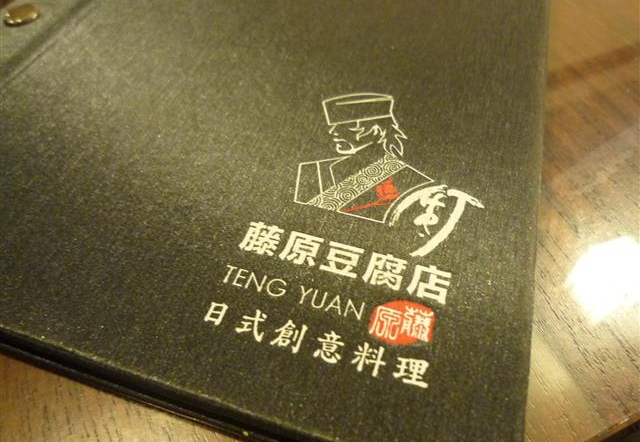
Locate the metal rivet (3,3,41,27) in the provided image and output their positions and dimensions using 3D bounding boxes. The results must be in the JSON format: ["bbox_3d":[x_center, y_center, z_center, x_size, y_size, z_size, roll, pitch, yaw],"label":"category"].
[{"bbox_3d":[-0.124,-0.086,0.192,0.015,0.003,0.015,14,55,12],"label":"metal rivet"}]

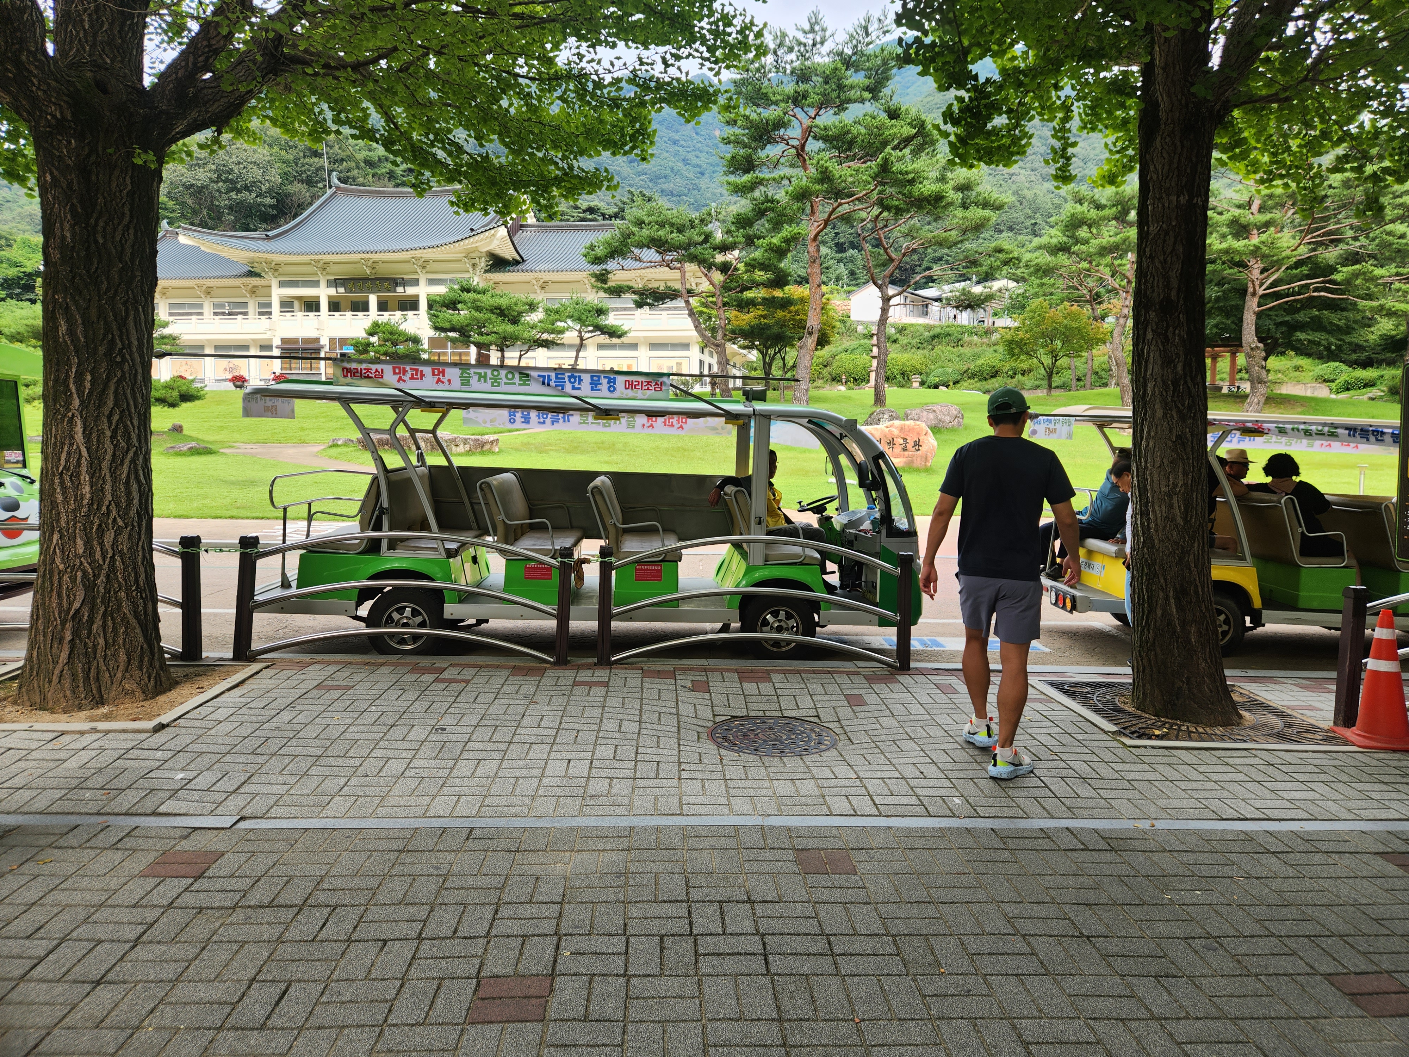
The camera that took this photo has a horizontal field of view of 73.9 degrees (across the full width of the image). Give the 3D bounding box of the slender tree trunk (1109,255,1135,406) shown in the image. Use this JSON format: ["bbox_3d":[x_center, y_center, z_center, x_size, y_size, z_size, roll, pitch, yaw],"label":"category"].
[{"bbox_3d":[16.950,-8.040,38.000,1.050,6.100,0.800,1,5,0],"label":"slender tree trunk"}]

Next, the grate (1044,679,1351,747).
[{"bbox_3d":[2.764,1.050,5.367,1.250,0.060,1.220,1,6,-3],"label":"grate"}]

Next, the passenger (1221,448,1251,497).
[{"bbox_3d":[4.740,-0.160,8.350,0.700,1.150,0.550,2,5,6],"label":"passenger"}]

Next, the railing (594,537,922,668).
[{"bbox_3d":[0.335,0.485,6.100,2.080,0.880,0.110,1,5,-3],"label":"railing"}]

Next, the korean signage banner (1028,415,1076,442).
[{"bbox_3d":[2.991,-0.861,8.050,0.030,0.200,1.100,2,6,0],"label":"korean signage banner"}]

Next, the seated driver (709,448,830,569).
[{"bbox_3d":[0.550,-0.070,7.650,0.980,1.150,0.600,1,5,-4],"label":"seated driver"}]

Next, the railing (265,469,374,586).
[{"bbox_3d":[-2.971,-0.025,7.363,0.520,0.830,1.050,1,6,-3],"label":"railing"}]

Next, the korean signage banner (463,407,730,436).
[{"bbox_3d":[-0.902,-0.911,7.870,2.220,0.190,0.030,1,6,-3],"label":"korean signage banner"}]

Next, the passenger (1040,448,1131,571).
[{"bbox_3d":[3.200,-0.130,7.850,0.880,1.120,0.550,2,5,6],"label":"passenger"}]

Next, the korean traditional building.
[{"bbox_3d":[-23.400,-19.400,75.300,49.000,16.600,19.000,2,5,10],"label":"korean traditional building"}]

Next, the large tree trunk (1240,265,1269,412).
[{"bbox_3d":[21.143,-7.259,36.000,0.980,5.750,0.750,1,6,-3],"label":"large tree trunk"}]

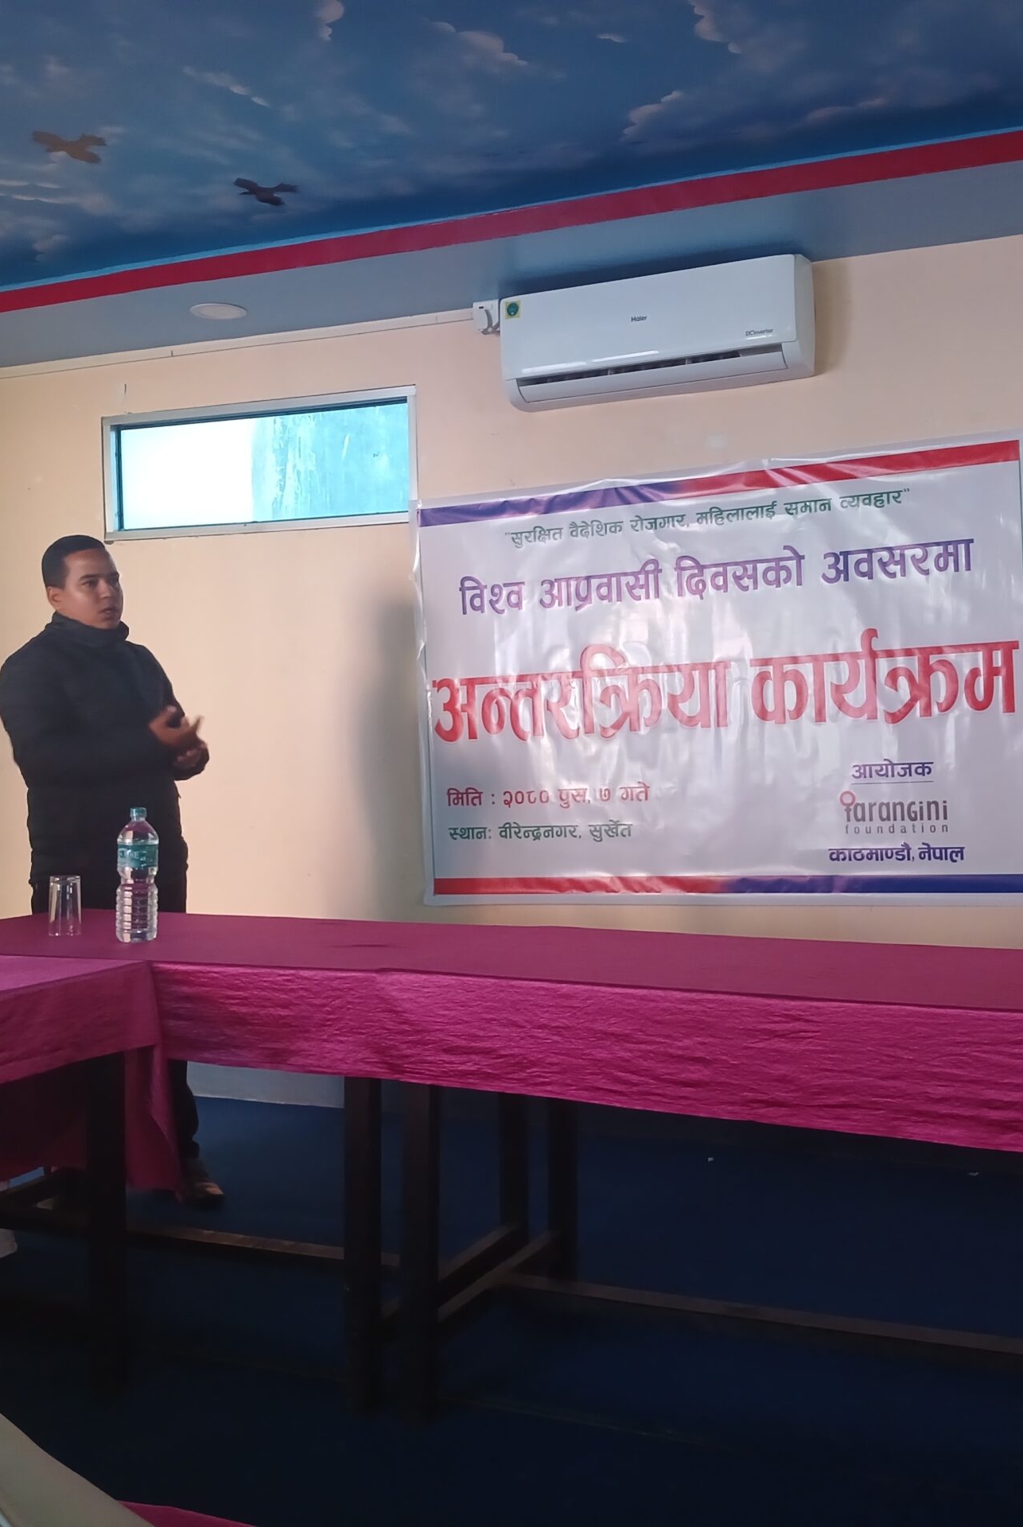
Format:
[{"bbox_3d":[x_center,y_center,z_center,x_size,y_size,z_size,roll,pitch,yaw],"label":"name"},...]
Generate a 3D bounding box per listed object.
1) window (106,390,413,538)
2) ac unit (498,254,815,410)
[{"bbox_3d":[-0.814,-0.942,5.084,1.165,0.420,0.080,-1,0,23],"label":"window"},{"bbox_3d":[0.400,-1.200,4.433,0.848,0.297,0.200,-1,0,23],"label":"ac unit"}]

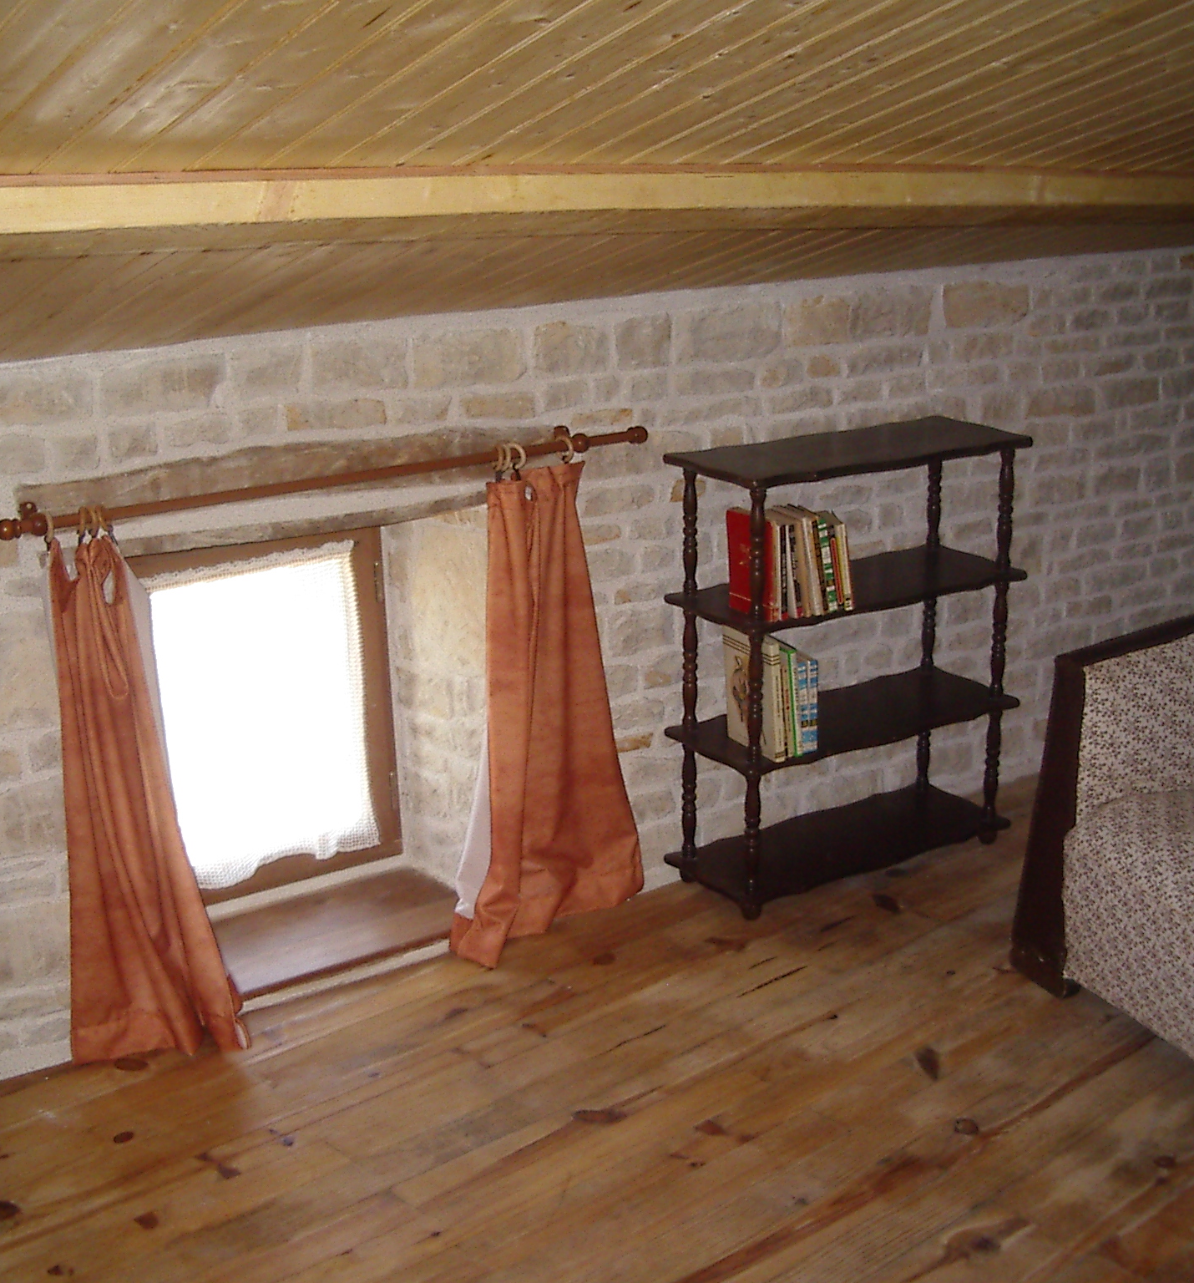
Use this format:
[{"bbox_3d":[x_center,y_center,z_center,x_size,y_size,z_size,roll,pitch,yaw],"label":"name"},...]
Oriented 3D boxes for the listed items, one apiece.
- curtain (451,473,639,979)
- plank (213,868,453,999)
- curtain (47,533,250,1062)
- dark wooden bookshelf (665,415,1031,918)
[{"bbox_3d":[-0.058,0.130,3.625,0.441,0.953,0.135,-11,19,-34],"label":"curtain"},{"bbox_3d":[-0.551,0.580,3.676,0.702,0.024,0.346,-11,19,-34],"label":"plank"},{"bbox_3d":[-0.756,0.274,3.131,0.304,0.953,0.135,-11,19,-34],"label":"curtain"},{"bbox_3d":[0.533,0.045,3.971,0.762,0.918,0.309,-11,19,-33],"label":"dark wooden bookshelf"}]

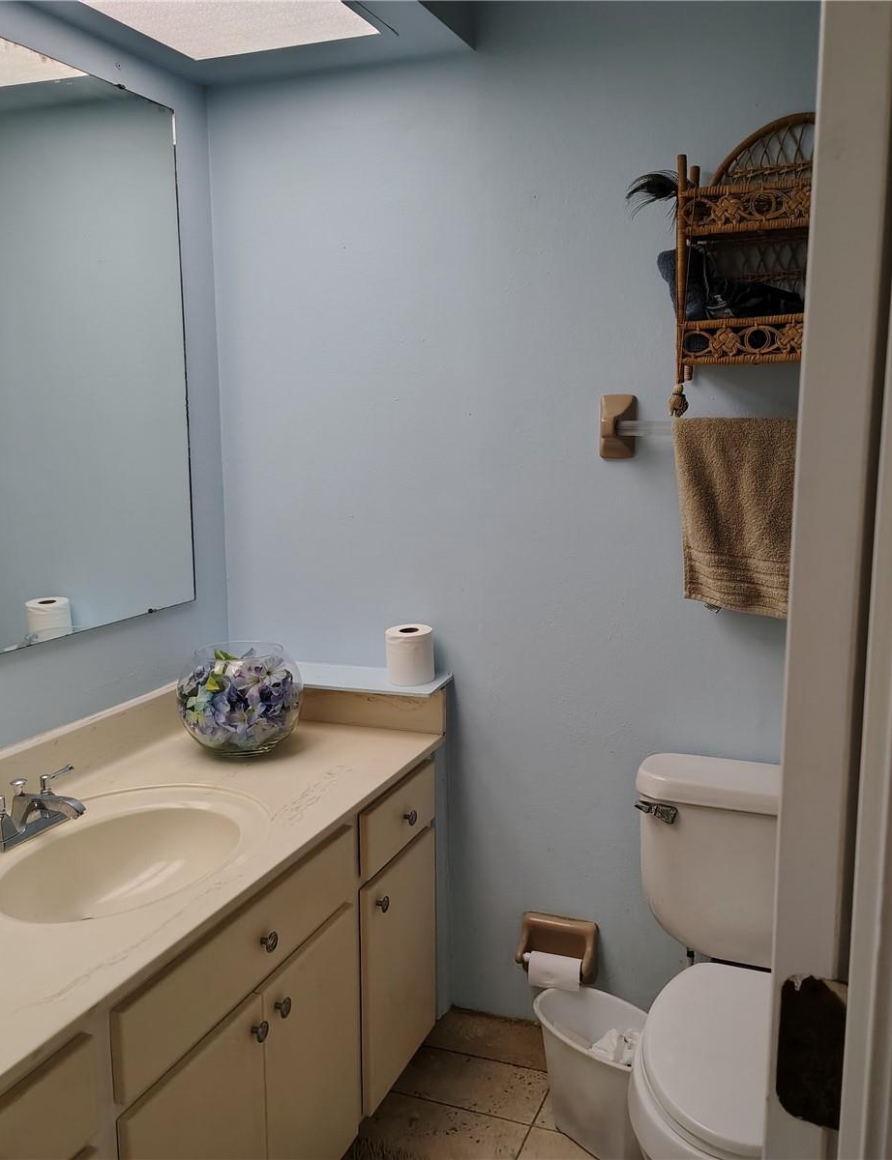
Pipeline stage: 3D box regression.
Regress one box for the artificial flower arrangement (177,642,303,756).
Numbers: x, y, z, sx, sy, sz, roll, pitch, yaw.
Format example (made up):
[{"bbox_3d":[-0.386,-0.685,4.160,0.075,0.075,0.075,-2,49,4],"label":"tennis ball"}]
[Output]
[{"bbox_3d":[-0.406,0.236,2.123,0.244,0.196,0.244,0,9,0],"label":"artificial flower arrangement"}]

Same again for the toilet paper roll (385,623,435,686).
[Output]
[{"bbox_3d":[-0.076,0.162,2.323,0.103,0.113,0.103,0,9,0],"label":"toilet paper roll"}]

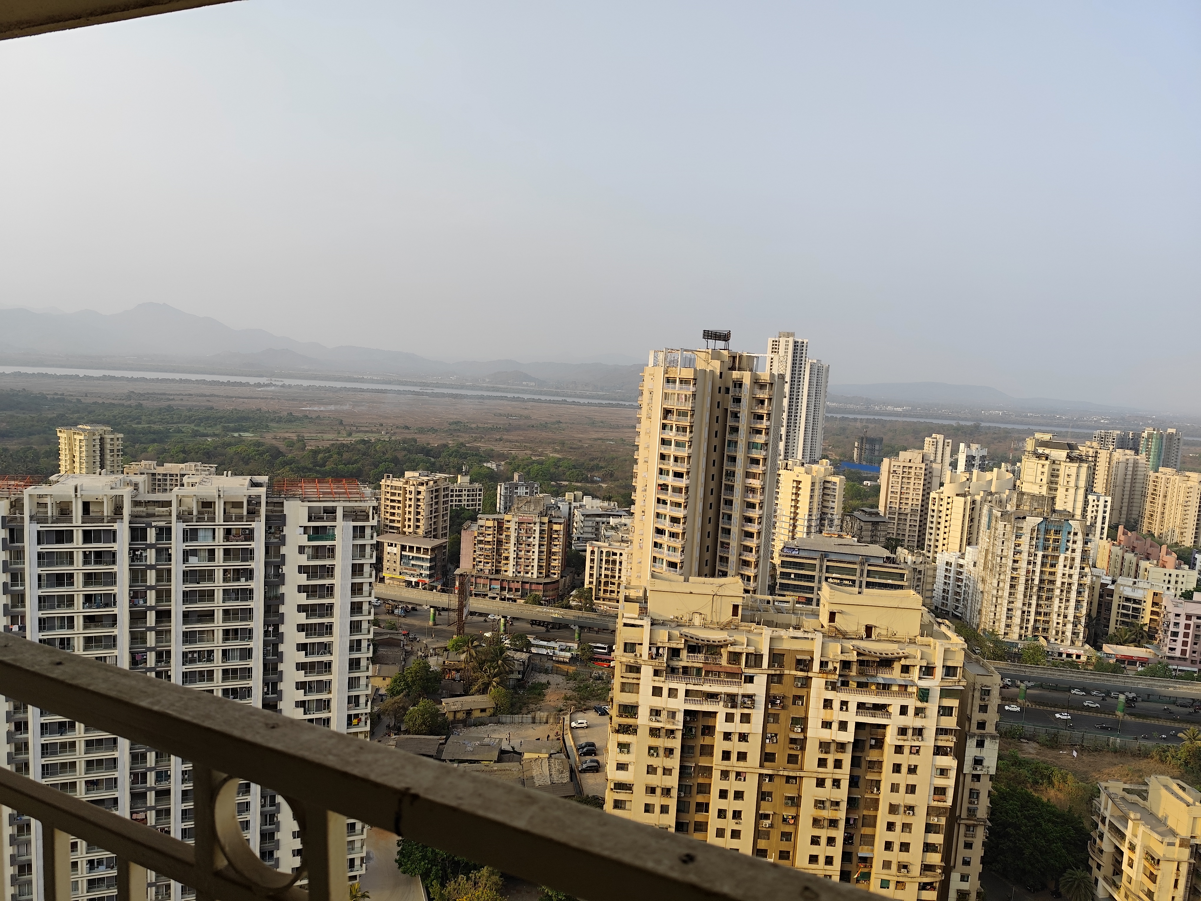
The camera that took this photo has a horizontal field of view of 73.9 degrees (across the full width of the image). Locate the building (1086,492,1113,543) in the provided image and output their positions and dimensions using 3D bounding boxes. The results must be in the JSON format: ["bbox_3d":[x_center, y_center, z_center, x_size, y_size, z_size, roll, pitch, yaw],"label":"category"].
[{"bbox_3d":[253.450,43.230,418.280,15.500,45.000,15.500,4,6,5],"label":"building"}]

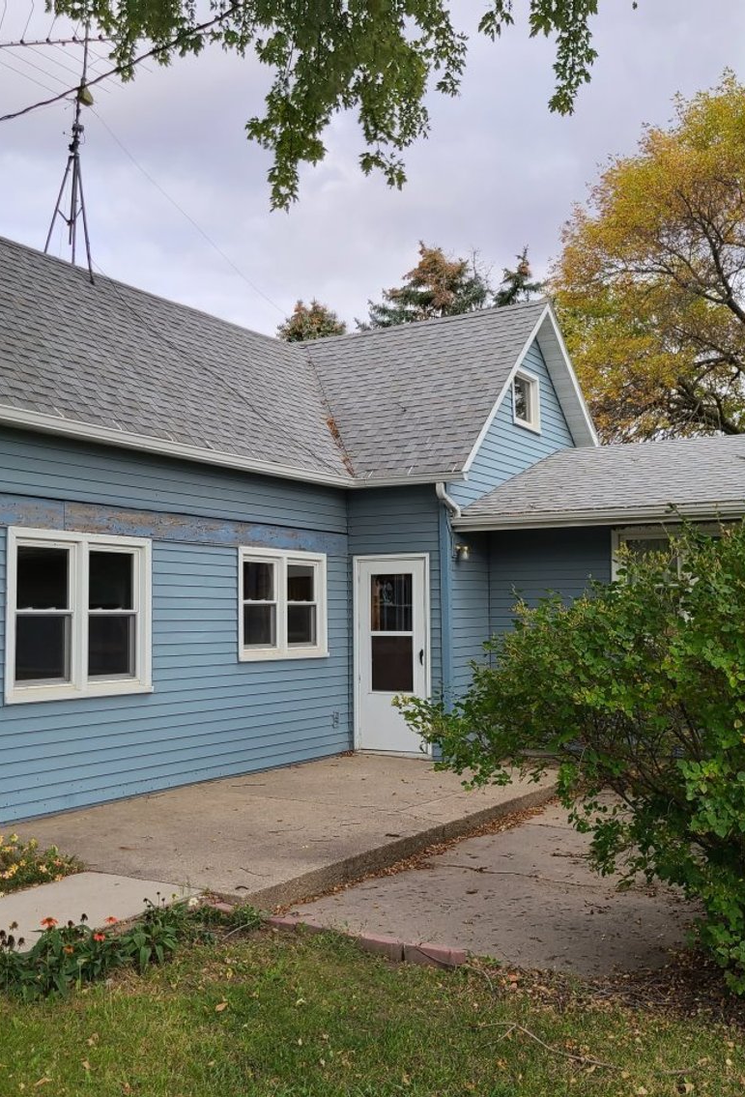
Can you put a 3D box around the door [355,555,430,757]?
[{"bbox_3d":[0.216,1.128,11.735,0.930,2.110,0.100,-3,-4,30],"label":"door"}]

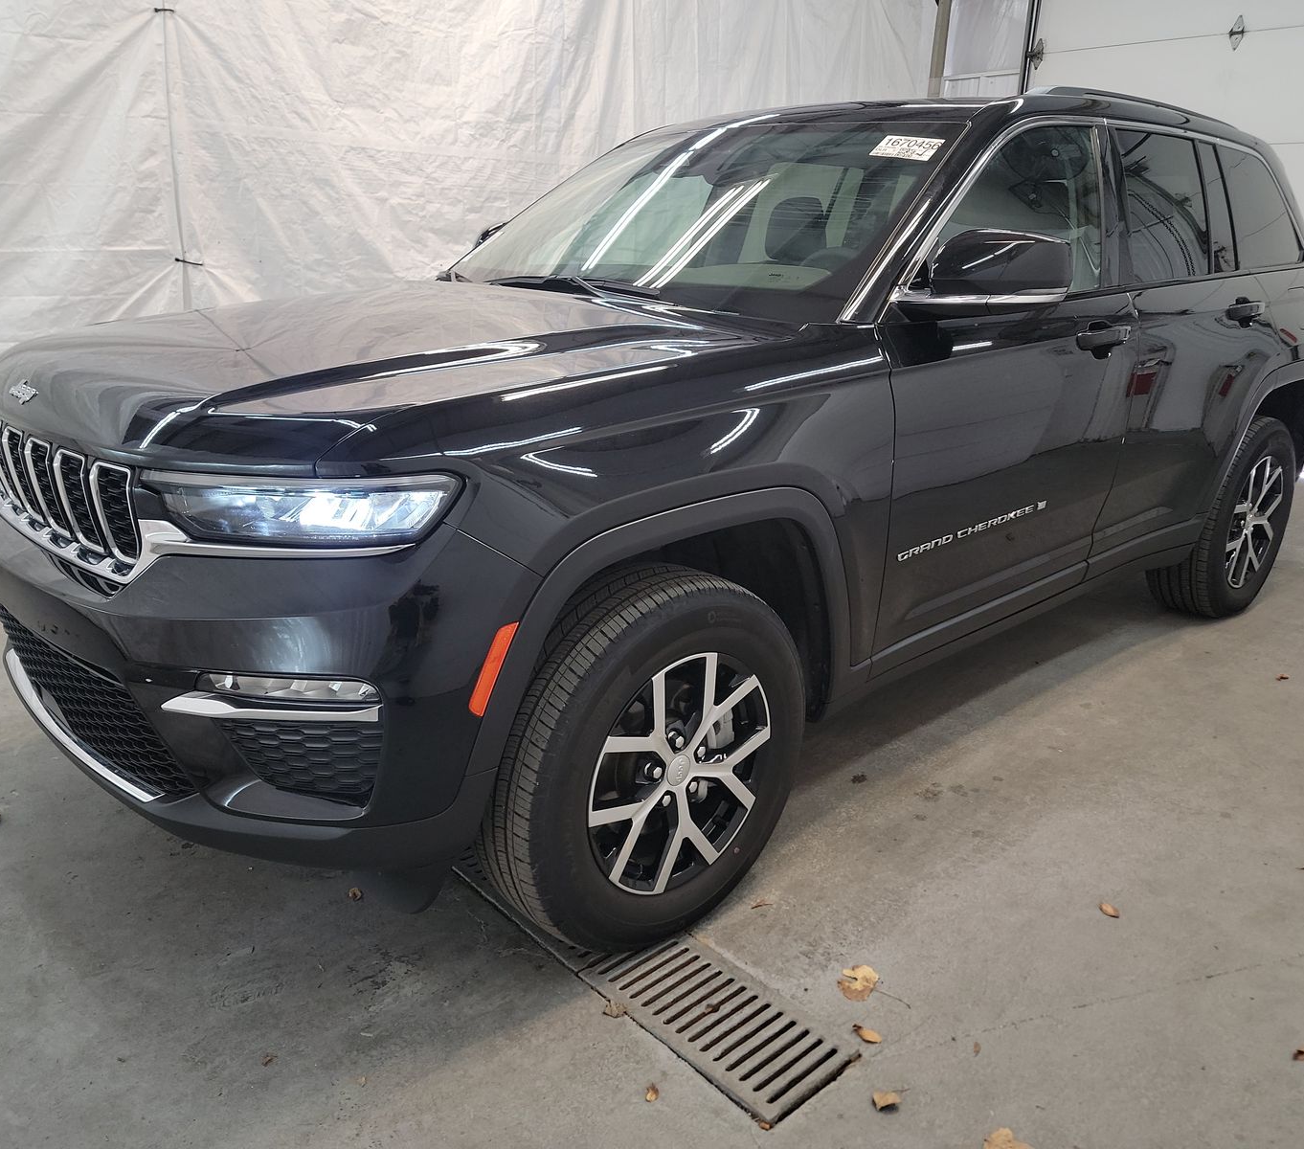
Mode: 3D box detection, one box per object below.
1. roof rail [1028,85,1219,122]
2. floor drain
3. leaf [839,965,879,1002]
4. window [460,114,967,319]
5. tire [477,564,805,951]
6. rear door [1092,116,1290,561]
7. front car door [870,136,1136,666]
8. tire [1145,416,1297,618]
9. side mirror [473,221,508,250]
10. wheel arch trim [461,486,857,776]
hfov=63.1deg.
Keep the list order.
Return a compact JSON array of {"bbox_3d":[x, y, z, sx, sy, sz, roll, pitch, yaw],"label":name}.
[{"bbox_3d":[1.533,-1.442,3.305,1.430,0.080,0.075,-15,25,-39],"label":"roof rail"},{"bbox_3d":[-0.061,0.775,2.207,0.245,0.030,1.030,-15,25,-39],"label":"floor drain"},{"bbox_3d":[0.406,0.796,2.078,0.070,0.025,0.082,0,18,0],"label":"leaf"},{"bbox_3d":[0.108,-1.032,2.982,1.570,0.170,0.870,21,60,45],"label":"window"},{"bbox_3d":[-0.003,0.366,2.201,0.770,0.770,0.270,-15,25,-39],"label":"tire"},{"bbox_3d":[1.682,-0.730,3.436,1.210,1.290,0.275,-15,23,-40],"label":"rear door"},{"bbox_3d":[0.880,-0.515,2.754,1.200,1.270,0.270,-15,23,-40],"label":"front car door"},{"bbox_3d":[2.195,-0.236,4.091,0.772,0.772,0.260,-15,23,-40],"label":"tire"},{"bbox_3d":[-0.529,-1.130,3.754,0.200,0.195,0.230,-15,23,-40],"label":"side mirror"},{"bbox_3d":[0.053,0.111,2.021,1.030,0.540,0.140,-15,25,-39],"label":"wheel arch trim"}]

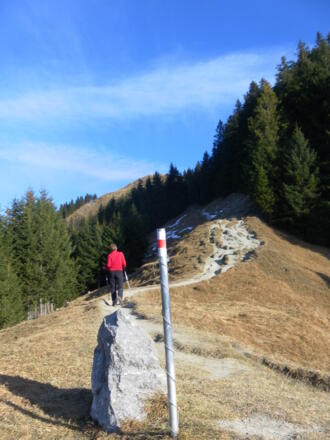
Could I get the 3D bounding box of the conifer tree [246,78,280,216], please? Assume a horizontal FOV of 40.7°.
[{"bbox_3d":[9.423,-6.862,43.000,3.200,13.100,3.200,-1,-6,0],"label":"conifer tree"}]

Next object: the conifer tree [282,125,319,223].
[{"bbox_3d":[12.487,-4.239,41.000,3.300,8.700,3.300,-1,-6,0],"label":"conifer tree"}]

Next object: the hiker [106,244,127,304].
[{"bbox_3d":[-1.363,1.531,12.500,0.560,1.760,0.420,-1,-6,2],"label":"hiker"}]

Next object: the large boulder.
[{"bbox_3d":[-0.308,1.264,3.750,0.600,0.970,0.520,2,-7,-27],"label":"large boulder"}]

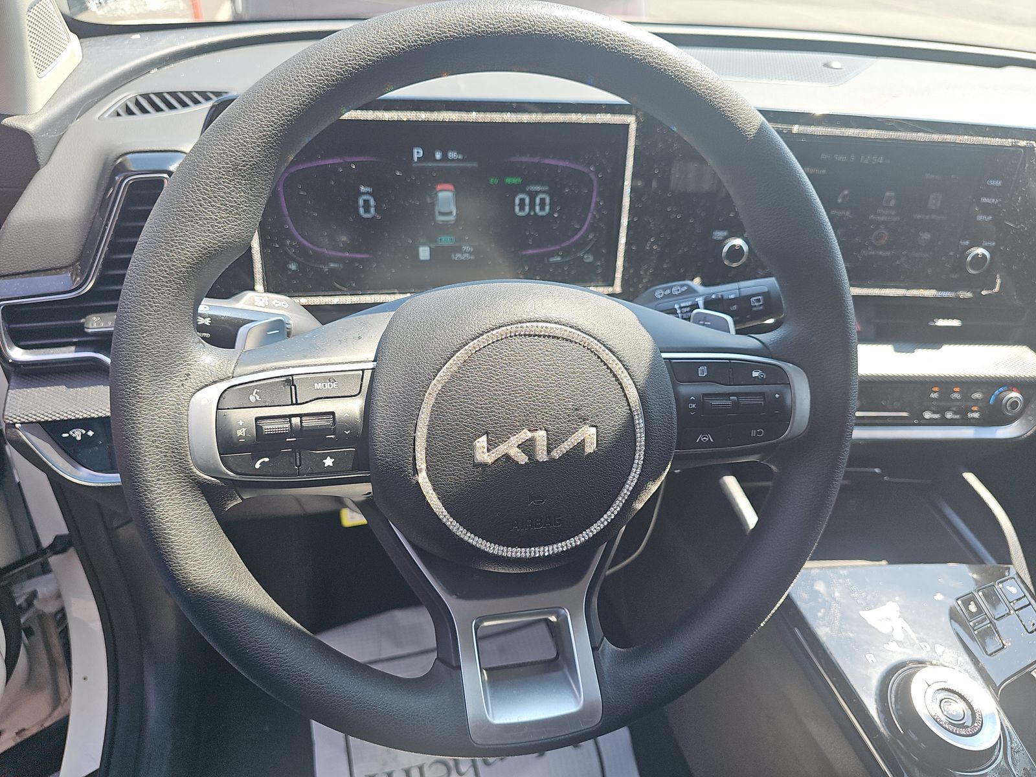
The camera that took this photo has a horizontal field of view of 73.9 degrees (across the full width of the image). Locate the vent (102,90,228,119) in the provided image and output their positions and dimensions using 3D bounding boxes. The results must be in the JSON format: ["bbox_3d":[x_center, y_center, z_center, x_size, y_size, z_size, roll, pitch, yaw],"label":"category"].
[{"bbox_3d":[-0.300,-0.245,0.597,0.112,0.018,0.047,-9,46,-7],"label":"vent"}]

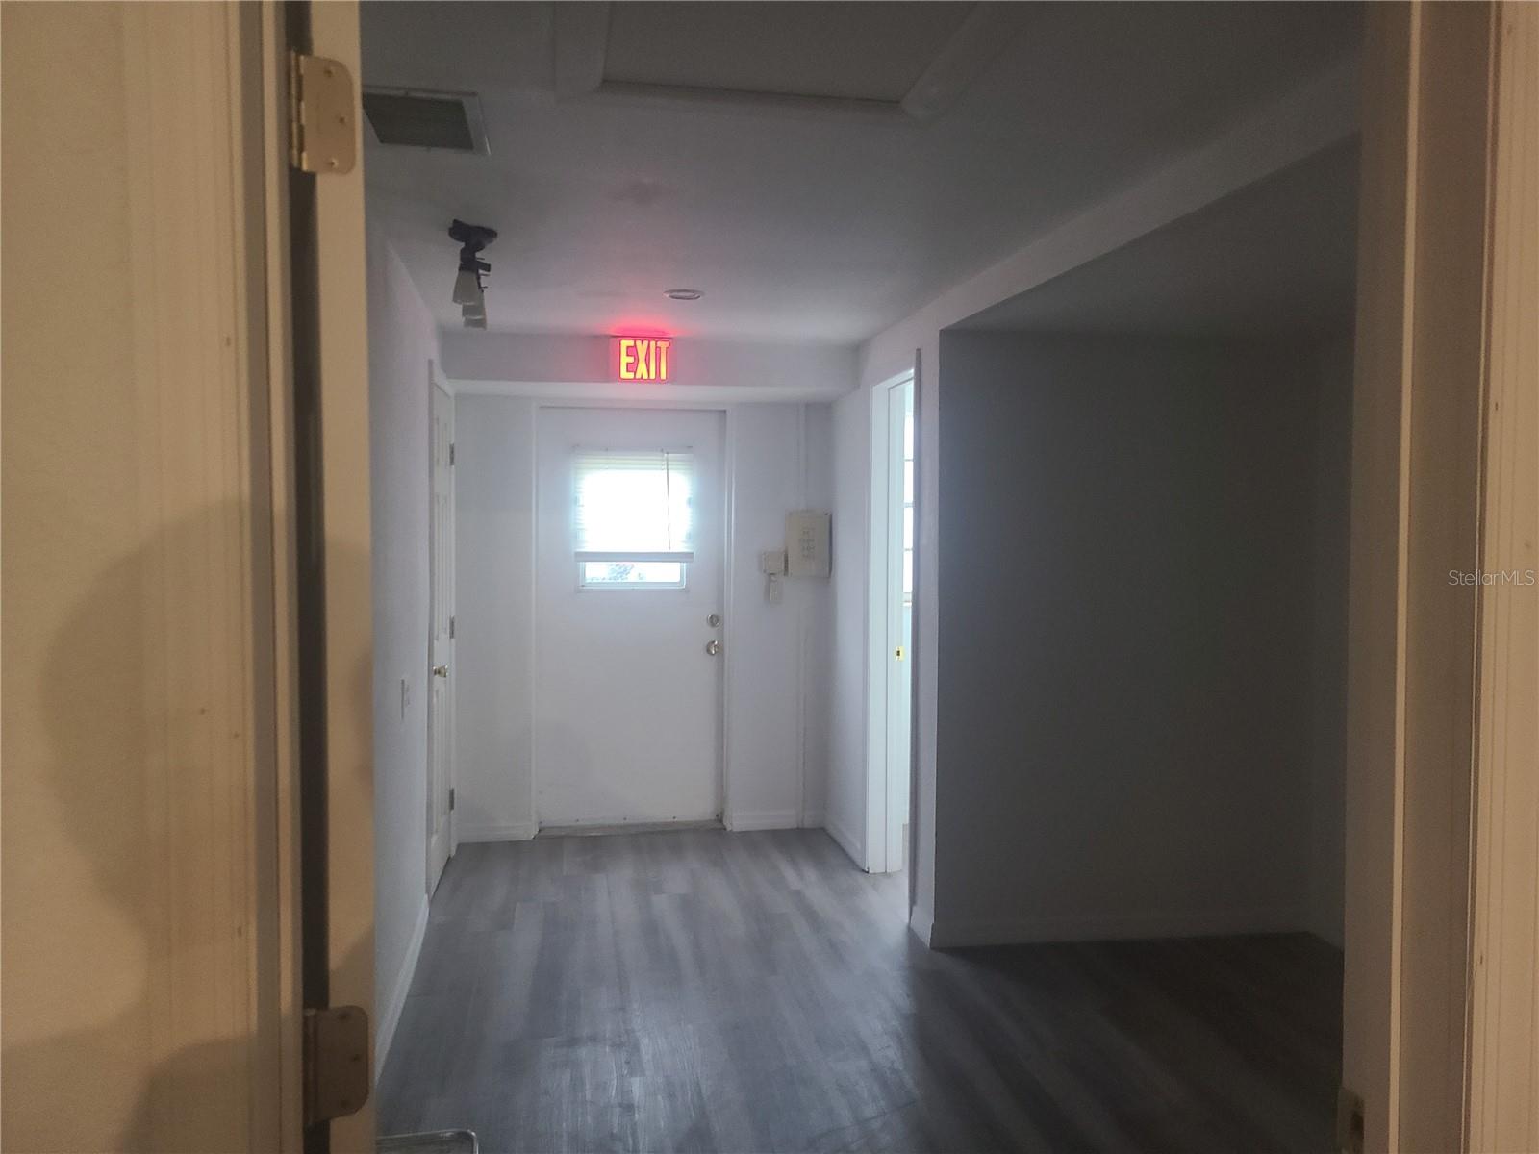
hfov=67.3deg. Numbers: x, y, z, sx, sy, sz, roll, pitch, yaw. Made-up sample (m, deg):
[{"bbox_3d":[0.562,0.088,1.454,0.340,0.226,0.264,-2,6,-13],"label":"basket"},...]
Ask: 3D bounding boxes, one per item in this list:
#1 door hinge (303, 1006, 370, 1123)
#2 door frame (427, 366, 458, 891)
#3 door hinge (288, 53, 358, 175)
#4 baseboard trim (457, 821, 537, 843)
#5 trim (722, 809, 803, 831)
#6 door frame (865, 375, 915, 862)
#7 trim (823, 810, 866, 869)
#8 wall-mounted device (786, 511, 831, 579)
[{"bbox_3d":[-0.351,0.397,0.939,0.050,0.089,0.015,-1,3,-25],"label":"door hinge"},{"bbox_3d":[-1.383,0.253,4.888,0.037,2.040,0.610,0,3,-10],"label":"door frame"},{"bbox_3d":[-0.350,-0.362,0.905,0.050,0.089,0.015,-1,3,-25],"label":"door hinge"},{"bbox_3d":[-1.295,1.211,5.483,0.355,0.095,0.015,0,3,-10],"label":"baseboard trim"},{"bbox_3d":[-0.032,1.202,5.712,0.370,0.097,0.015,0,3,-10],"label":"trim"},{"bbox_3d":[0.547,0.224,4.632,0.150,2.150,0.730,0,3,-10],"label":"door frame"},{"bbox_3d":[0.347,1.218,5.387,0.015,0.094,0.740,0,3,-10],"label":"trim"},{"bbox_3d":[0.181,-0.164,5.646,0.205,0.330,0.070,0,3,-10],"label":"wall-mounted device"}]

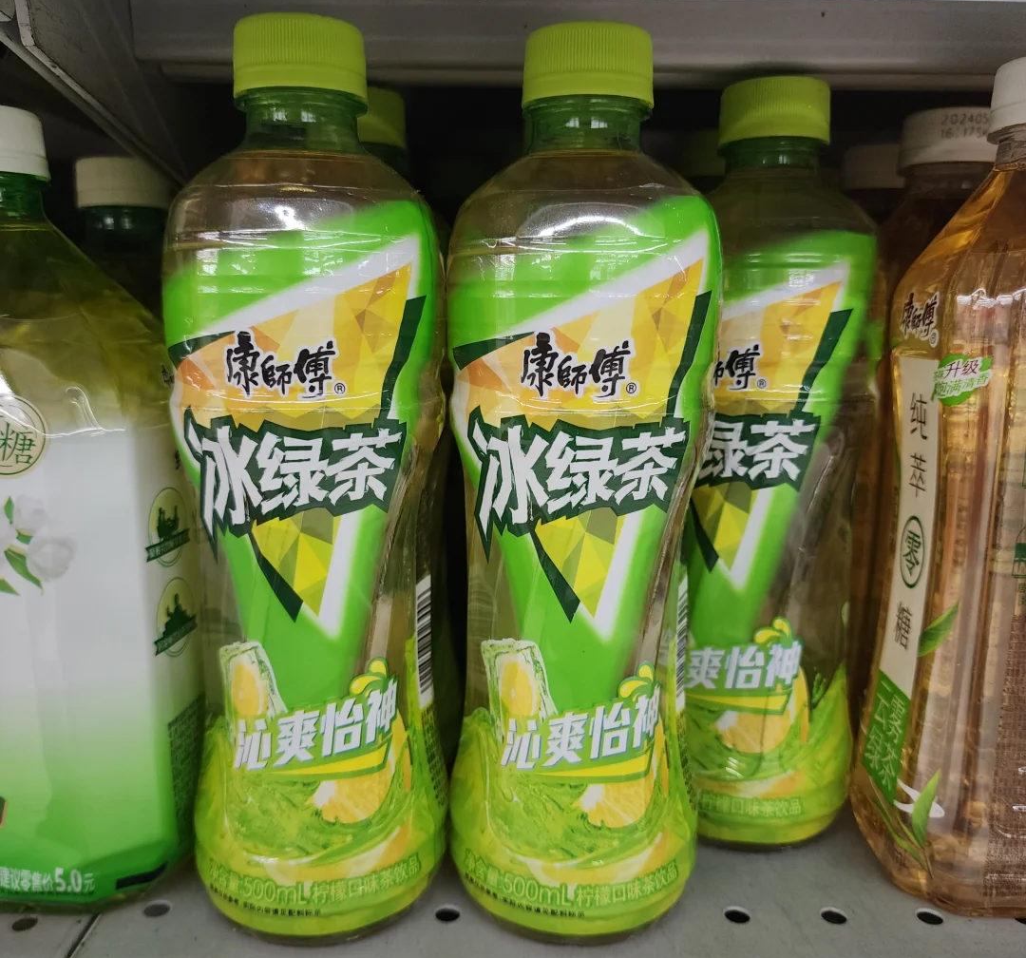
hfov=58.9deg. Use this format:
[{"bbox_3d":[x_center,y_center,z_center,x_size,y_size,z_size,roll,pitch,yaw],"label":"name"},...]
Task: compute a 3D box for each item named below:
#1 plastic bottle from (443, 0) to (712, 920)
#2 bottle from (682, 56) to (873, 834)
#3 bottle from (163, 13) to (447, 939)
[{"bbox_3d":[0.017,0.004,0.235,0.067,0.219,0.067,1,10,4],"label":"plastic bottle"},{"bbox_3d":[0.074,-0.003,0.278,0.067,0.219,0.067,7,12,34],"label":"bottle"},{"bbox_3d":[-0.051,0.004,0.232,0.067,0.219,0.067,-1,10,-9],"label":"bottle"}]

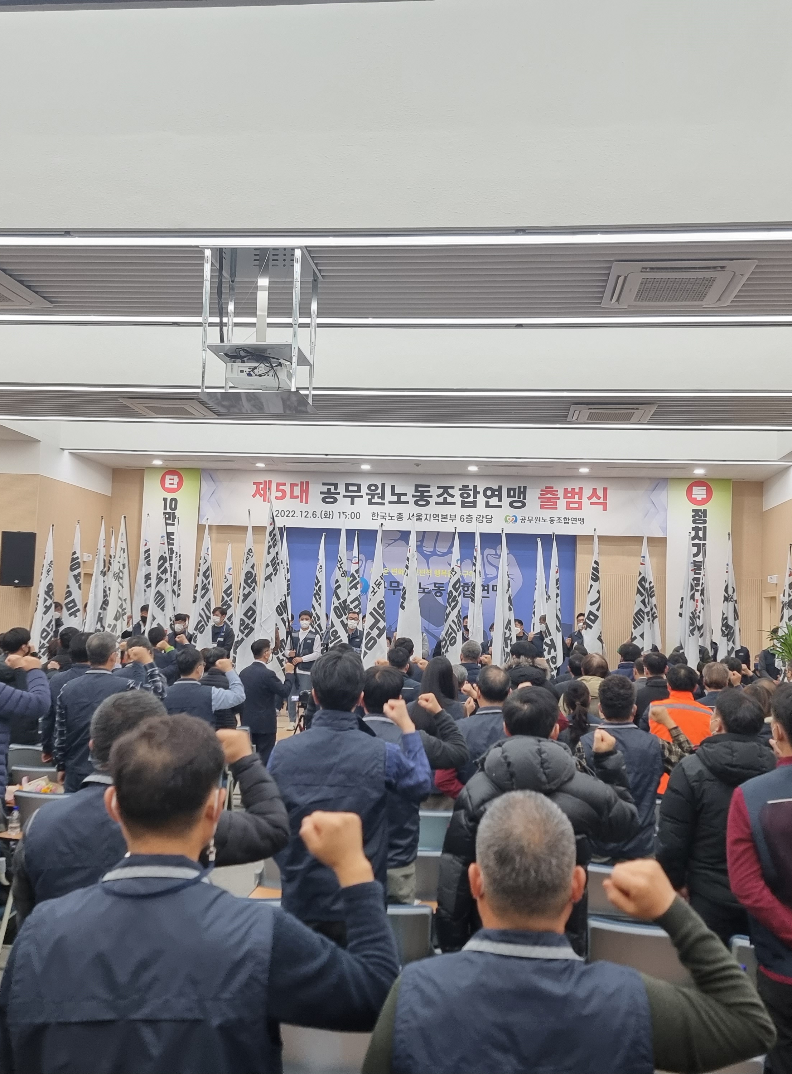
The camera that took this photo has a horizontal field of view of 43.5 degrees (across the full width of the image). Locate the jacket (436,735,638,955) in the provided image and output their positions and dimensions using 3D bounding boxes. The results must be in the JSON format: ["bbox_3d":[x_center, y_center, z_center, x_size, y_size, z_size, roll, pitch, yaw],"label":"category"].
[{"bbox_3d":[0.449,0.985,3.150,0.600,0.710,0.420,2,-5,7],"label":"jacket"}]

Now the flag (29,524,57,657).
[{"bbox_3d":[-5.032,0.824,14.200,0.420,2.050,0.320,2,-5,7],"label":"flag"}]

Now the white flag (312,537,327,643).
[{"bbox_3d":[-1.215,0.828,15.237,0.270,1.750,0.200,2,-5,7],"label":"white flag"}]

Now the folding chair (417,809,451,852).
[{"bbox_3d":[0.183,2.010,5.955,0.530,0.830,0.560,2,-5,7],"label":"folding chair"}]

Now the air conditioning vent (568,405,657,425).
[{"bbox_3d":[2.487,-1.399,11.518,0.950,0.080,0.950,2,-5,7],"label":"air conditioning vent"}]

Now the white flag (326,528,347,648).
[{"bbox_3d":[-0.899,0.870,14.987,0.360,2.000,0.270,2,-5,7],"label":"white flag"}]

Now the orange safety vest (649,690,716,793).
[{"bbox_3d":[1.655,1.189,5.750,0.420,0.630,0.280,2,-5,7],"label":"orange safety vest"}]

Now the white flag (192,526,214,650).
[{"bbox_3d":[-2.854,0.718,14.431,0.330,1.820,0.220,2,-5,7],"label":"white flag"}]

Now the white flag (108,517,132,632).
[{"bbox_3d":[-4.196,0.685,14.831,0.360,2.000,0.220,2,-5,7],"label":"white flag"}]

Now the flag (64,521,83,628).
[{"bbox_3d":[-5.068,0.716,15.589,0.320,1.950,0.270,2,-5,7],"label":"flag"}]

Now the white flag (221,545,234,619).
[{"bbox_3d":[-2.577,1.039,15.000,0.330,1.950,0.280,2,-5,7],"label":"white flag"}]

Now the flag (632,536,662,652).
[{"bbox_3d":[3.525,0.872,14.060,0.420,1.800,0.250,2,-5,7],"label":"flag"}]

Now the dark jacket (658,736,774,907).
[{"bbox_3d":[1.365,1.176,4.100,0.540,0.710,0.390,3,-5,-8],"label":"dark jacket"}]

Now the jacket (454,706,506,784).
[{"bbox_3d":[0.505,1.255,5.342,0.480,0.680,0.280,2,-5,7],"label":"jacket"}]

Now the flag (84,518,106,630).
[{"bbox_3d":[-4.092,0.631,13.500,0.300,1.750,0.270,3,-5,-13],"label":"flag"}]

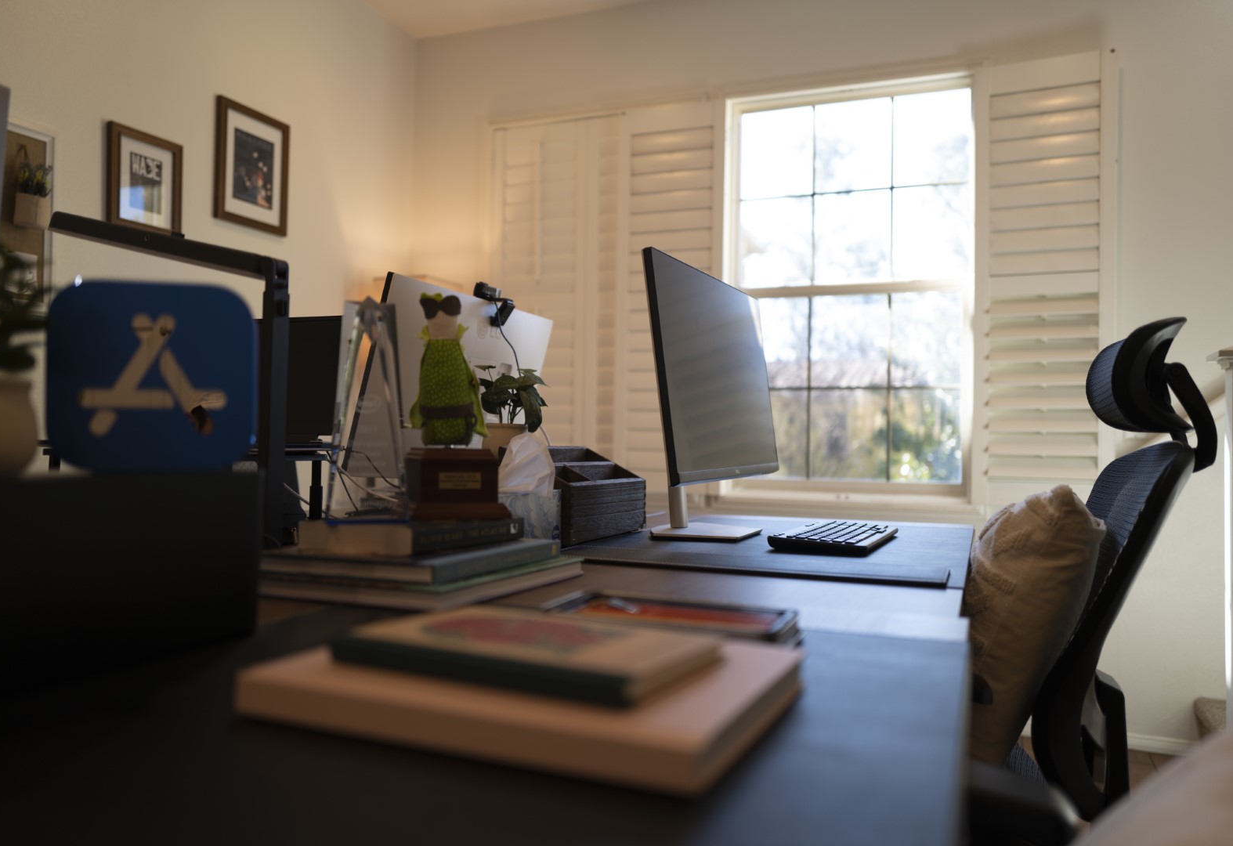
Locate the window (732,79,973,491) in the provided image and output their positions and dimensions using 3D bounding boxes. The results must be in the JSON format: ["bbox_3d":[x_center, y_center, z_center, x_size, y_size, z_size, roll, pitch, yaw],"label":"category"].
[{"bbox_3d":[0.826,-0.479,3.557,0.885,1.450,0.100,0,-1,22],"label":"window"}]

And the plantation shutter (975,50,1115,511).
[{"bbox_3d":[1.413,-0.459,3.275,0.429,1.500,0.060,0,-1,25],"label":"plantation shutter"}]

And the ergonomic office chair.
[{"bbox_3d":[0.464,0.427,1.451,0.680,1.140,0.660,0,-1,25],"label":"ergonomic office chair"}]

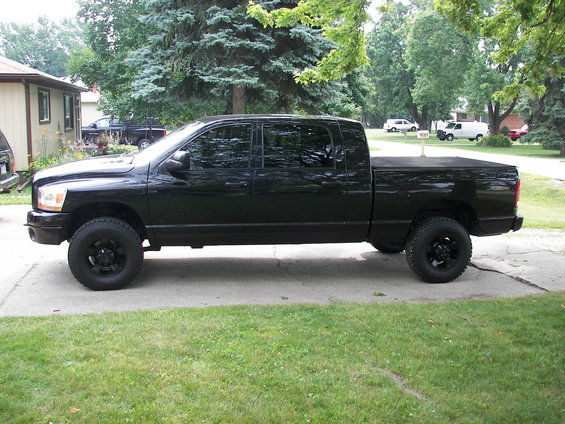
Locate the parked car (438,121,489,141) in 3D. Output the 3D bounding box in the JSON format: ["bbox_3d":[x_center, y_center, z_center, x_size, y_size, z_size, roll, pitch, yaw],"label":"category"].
[{"bbox_3d":[19.799,-8.772,64.359,5.550,2.120,2.030,-1,9,-11],"label":"parked car"}]

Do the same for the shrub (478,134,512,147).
[{"bbox_3d":[19.570,-6.541,54.002,3.000,1.120,2.600,4,9,19],"label":"shrub"}]

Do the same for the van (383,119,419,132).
[{"bbox_3d":[16.460,-11.907,81.086,4.900,1.780,1.950,-1,9,-10],"label":"van"}]

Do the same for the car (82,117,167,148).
[{"bbox_3d":[-9.505,-4.354,33.493,5.790,1.950,2.020,0,9,-9],"label":"car"}]

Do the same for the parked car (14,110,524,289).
[{"bbox_3d":[-0.038,-0.260,8.026,6.280,2.070,2.060,0,9,-9],"label":"parked car"}]

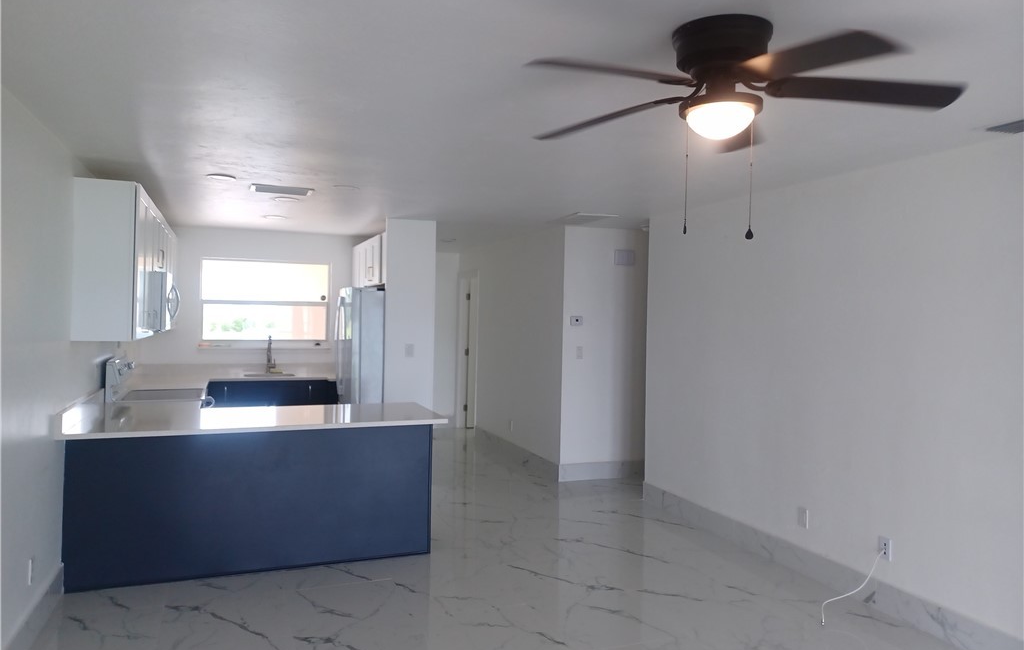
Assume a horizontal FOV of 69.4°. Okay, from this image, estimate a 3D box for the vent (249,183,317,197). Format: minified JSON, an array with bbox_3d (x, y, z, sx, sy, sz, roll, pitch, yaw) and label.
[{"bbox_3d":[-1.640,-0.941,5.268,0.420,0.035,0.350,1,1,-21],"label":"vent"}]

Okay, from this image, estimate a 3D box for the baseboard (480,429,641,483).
[{"bbox_3d":[0.404,1.377,8.278,0.890,0.165,2.550,1,1,-21],"label":"baseboard"}]

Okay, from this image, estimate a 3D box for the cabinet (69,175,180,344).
[{"bbox_3d":[-2.936,-0.403,5.828,0.341,0.917,3.400,1,1,-21],"label":"cabinet"}]

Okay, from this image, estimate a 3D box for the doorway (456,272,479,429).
[{"bbox_3d":[-0.528,0.358,9.692,0.120,2.125,0.860,1,1,-21],"label":"doorway"}]

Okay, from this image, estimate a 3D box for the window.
[{"bbox_3d":[-2.641,-0.246,7.980,1.315,0.885,0.120,1,1,-21],"label":"window"}]

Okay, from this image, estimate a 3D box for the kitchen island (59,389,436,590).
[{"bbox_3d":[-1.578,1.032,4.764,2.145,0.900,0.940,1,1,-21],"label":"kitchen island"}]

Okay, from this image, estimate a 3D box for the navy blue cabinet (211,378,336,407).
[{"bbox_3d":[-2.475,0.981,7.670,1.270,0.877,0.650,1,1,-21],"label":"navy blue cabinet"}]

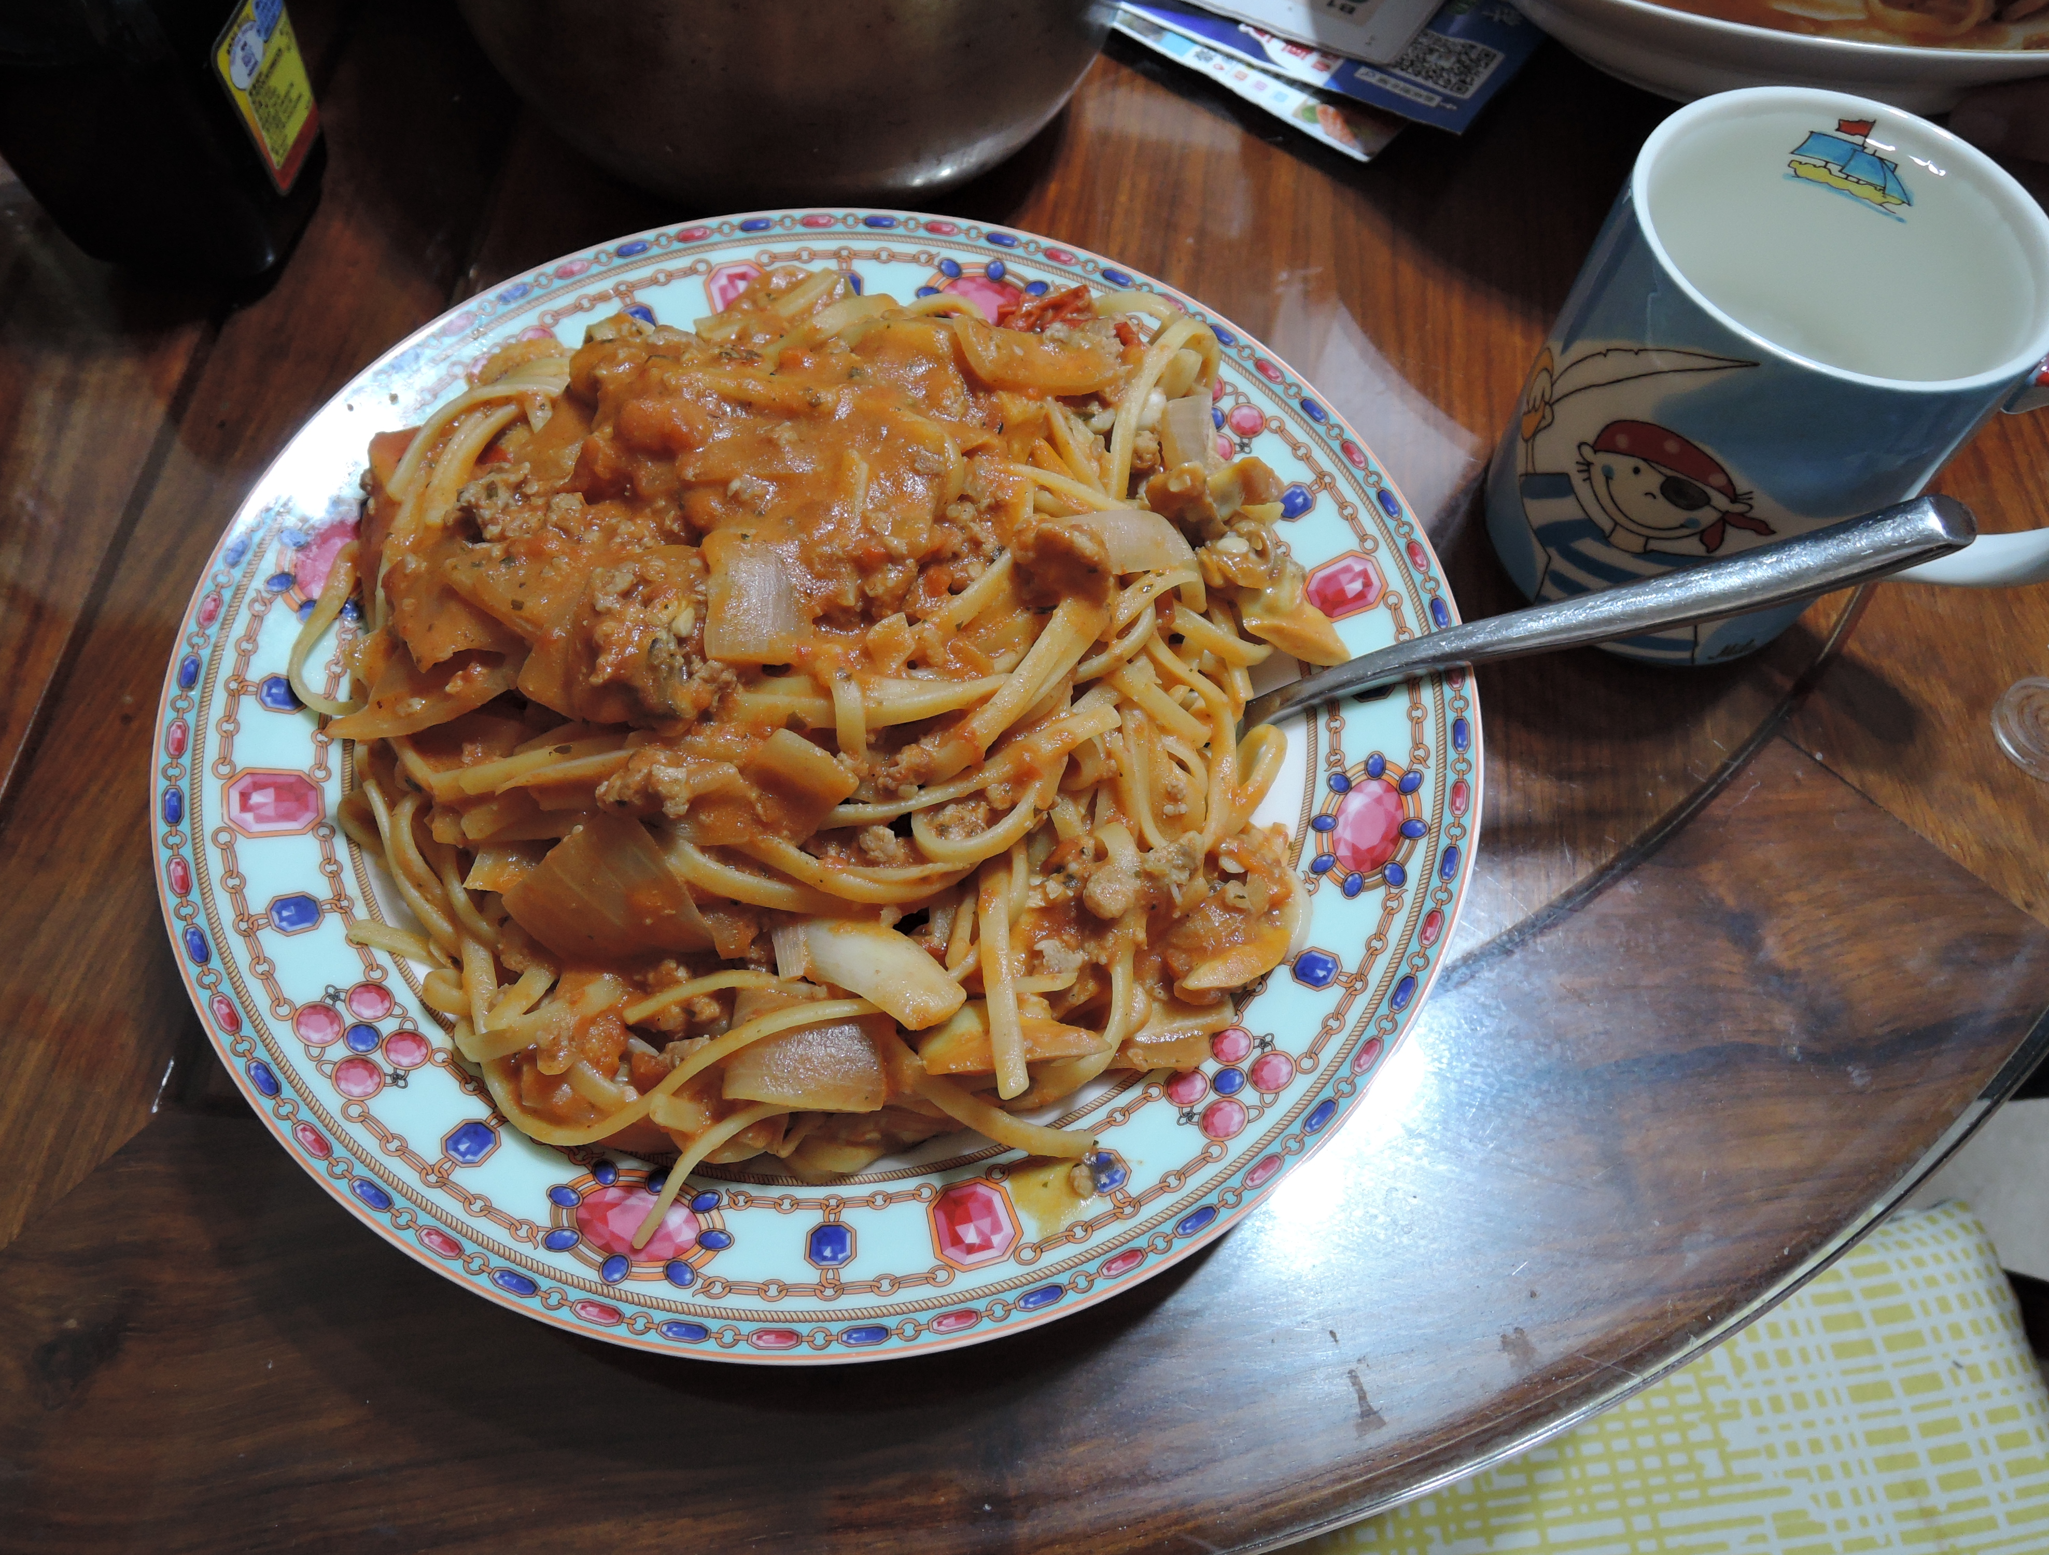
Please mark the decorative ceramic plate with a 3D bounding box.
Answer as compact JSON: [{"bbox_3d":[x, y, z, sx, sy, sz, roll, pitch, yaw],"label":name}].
[{"bbox_3d":[-0.038,-0.016,0.308,0.266,0.030,0.266,2,63,-3],"label":"decorative ceramic plate"}]

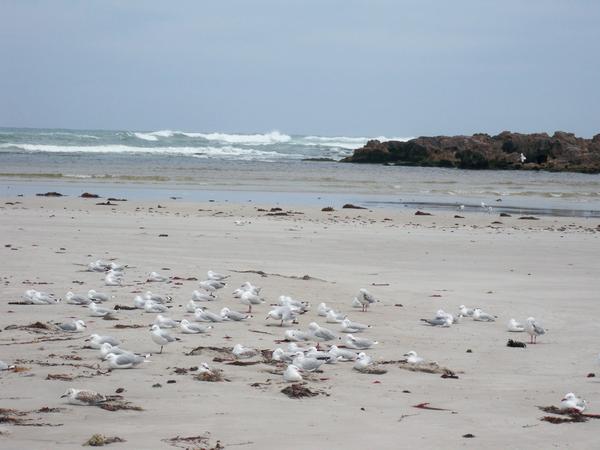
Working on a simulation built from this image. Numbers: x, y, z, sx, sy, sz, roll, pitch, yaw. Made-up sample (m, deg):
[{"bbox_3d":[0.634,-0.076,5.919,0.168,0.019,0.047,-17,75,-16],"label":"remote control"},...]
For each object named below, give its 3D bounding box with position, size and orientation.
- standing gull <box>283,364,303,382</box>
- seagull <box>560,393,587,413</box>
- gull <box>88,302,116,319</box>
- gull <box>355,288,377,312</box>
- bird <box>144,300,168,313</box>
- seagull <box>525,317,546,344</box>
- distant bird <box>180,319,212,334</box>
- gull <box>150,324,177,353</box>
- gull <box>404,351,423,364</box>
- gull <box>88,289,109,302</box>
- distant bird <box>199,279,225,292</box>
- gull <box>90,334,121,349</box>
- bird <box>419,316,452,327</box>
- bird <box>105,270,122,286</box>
[{"bbox_3d":[-0.062,1.358,16.689,0.145,0.163,0.340,2,3,18],"label":"standing gull"},{"bbox_3d":[1.948,1.251,12.898,0.370,0.150,0.140,-1,4,-43],"label":"seagull"},{"bbox_3d":[-2.040,0.876,18.938,0.350,0.150,0.130,0,3,-31],"label":"gull"},{"bbox_3d":[0.775,0.842,20.388,0.340,0.263,0.130,-1,4,-43],"label":"gull"},{"bbox_3d":[-1.535,0.869,19.593,0.330,0.134,0.130,-1,4,-42],"label":"bird"},{"bbox_3d":[2.641,1.176,20.238,0.340,0.290,0.145,-1,4,-45],"label":"seagull"},{"bbox_3d":[-0.989,0.977,17.605,0.350,0.147,0.130,0,3,-28],"label":"distant bird"},{"bbox_3d":[-1.171,0.997,15.952,0.350,0.253,0.130,-1,4,-42],"label":"gull"},{"bbox_3d":[1.013,1.112,15.397,0.370,0.145,0.140,0,3,-26],"label":"gull"},{"bbox_3d":[-2.249,0.799,20.325,0.380,0.140,0.135,-1,3,-36],"label":"gull"},{"bbox_3d":[-1.045,0.749,21.869,0.340,0.186,0.130,1,3,-25],"label":"distant bird"},{"bbox_3d":[-1.981,1.187,18.462,0.385,0.160,0.140,1,3,-18],"label":"gull"},{"bbox_3d":[1.657,1.171,22.089,0.370,0.155,0.140,3,3,22],"label":"bird"},{"bbox_3d":[-2.323,0.683,22.755,0.130,0.150,0.330,4,3,36],"label":"bird"}]

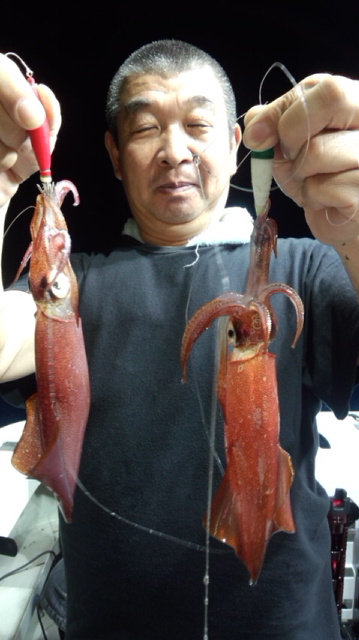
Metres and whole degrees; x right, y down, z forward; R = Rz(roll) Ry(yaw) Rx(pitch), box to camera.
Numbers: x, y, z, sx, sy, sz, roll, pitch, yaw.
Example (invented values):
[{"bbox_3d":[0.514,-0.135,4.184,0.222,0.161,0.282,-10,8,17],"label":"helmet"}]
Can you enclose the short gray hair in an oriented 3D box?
[{"bbox_3d":[-0.011,-0.294,0.630,0.168,0.150,0.188,-2,9,-1],"label":"short gray hair"}]

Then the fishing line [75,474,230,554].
[{"bbox_3d":[-0.022,0.158,0.385,0.125,0.060,0.040,0,9,0],"label":"fishing line"}]

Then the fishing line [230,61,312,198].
[{"bbox_3d":[0.072,-0.148,0.370,0.062,0.098,0.050,0,9,0],"label":"fishing line"}]

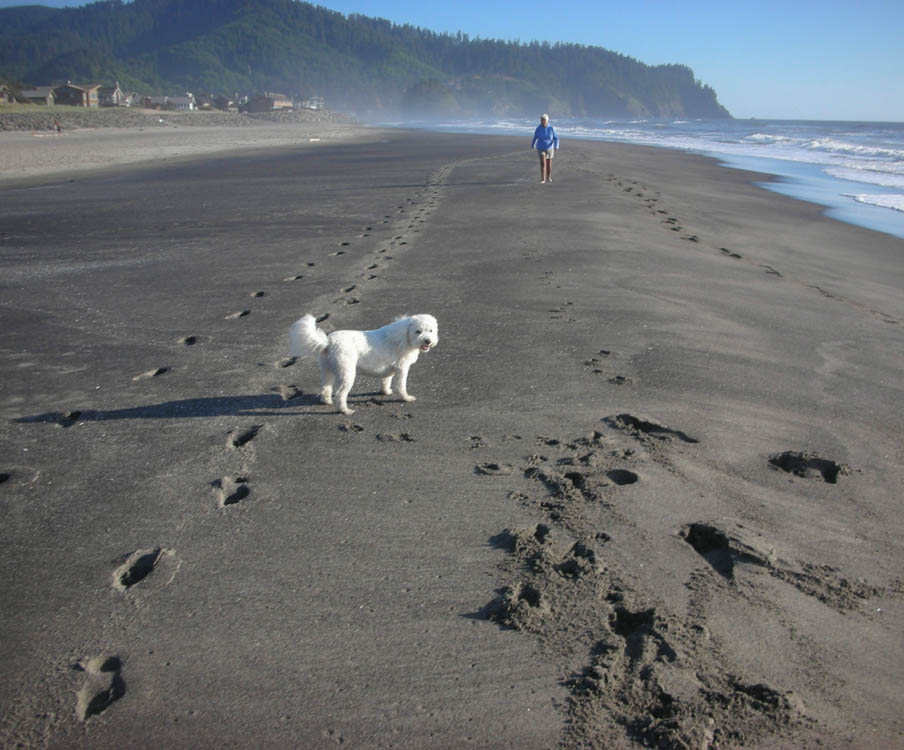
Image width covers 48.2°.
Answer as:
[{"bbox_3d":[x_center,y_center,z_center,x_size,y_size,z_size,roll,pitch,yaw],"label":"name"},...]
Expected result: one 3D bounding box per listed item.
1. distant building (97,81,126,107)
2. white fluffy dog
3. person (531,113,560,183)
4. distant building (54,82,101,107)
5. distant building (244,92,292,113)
[{"bbox_3d":[-76.488,-62.982,226.464,6.500,5.800,7.500,1,14,3],"label":"distant building"},{"bbox_3d":[-0.475,-0.079,5.590,0.840,0.500,0.280,-10,17,-35],"label":"white fluffy dog"},{"bbox_3d":[2.281,-5.562,24.794,0.680,1.660,0.420,1,14,4],"label":"person"},{"bbox_3d":[-76.865,-57.393,207.249,7.500,5.100,7.800,1,14,3],"label":"distant building"},{"bbox_3d":[-66.600,-98.793,366.972,11.000,7.400,14.000,4,15,16],"label":"distant building"}]

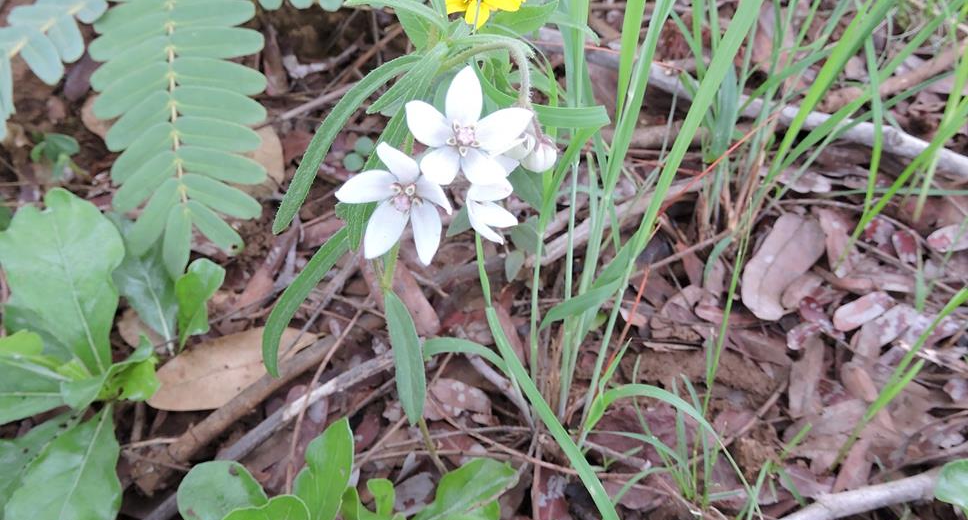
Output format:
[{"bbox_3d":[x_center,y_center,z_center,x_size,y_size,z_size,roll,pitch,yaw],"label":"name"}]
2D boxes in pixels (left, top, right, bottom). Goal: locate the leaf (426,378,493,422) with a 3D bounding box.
[{"bbox_3d":[-0.014,0.077,0.494,0.037,0.010,0.031,-5,48,-5],"label":"leaf"}]

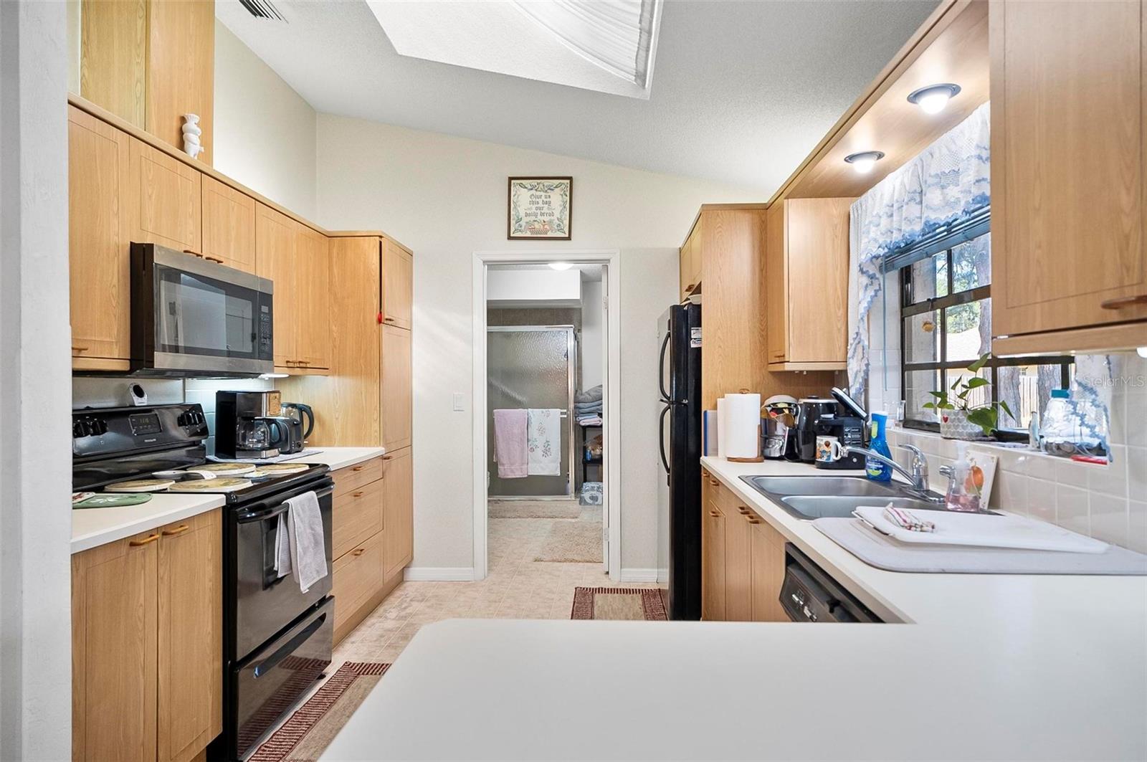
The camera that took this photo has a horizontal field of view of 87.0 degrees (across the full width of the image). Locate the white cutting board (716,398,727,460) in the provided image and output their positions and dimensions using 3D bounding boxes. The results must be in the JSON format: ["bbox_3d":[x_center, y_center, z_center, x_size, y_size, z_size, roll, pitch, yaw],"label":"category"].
[{"bbox_3d":[0.815,0.234,3.014,0.190,0.297,0.020,0,0,3],"label":"white cutting board"}]

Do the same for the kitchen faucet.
[{"bbox_3d":[1.034,0.284,1.968,0.296,0.162,0.255,0,0,3],"label":"kitchen faucet"}]

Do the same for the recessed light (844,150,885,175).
[{"bbox_3d":[1.066,-0.801,2.220,0.126,0.060,0.125,0,0,3],"label":"recessed light"}]

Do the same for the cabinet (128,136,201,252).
[{"bbox_3d":[-1.642,-0.643,2.226,0.316,0.367,0.363,0,0,3],"label":"cabinet"}]

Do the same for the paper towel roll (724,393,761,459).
[{"bbox_3d":[0.808,0.221,2.901,0.166,0.307,0.165,0,0,3],"label":"paper towel roll"}]

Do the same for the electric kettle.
[{"bbox_3d":[-1.533,0.251,3.318,0.230,0.257,0.168,0,0,3],"label":"electric kettle"}]

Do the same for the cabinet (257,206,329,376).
[{"bbox_3d":[-1.601,-0.426,3.152,0.327,0.788,0.734,0,0,3],"label":"cabinet"}]

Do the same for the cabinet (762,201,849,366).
[{"bbox_3d":[1.089,-0.434,2.764,0.321,0.770,0.275,0,0,3],"label":"cabinet"}]

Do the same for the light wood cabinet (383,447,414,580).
[{"bbox_3d":[-1.403,0.878,3.784,0.641,0.906,0.559,0,0,3],"label":"light wood cabinet"}]

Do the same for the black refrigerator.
[{"bbox_3d":[0.896,0.467,3.475,0.789,1.707,0.757,0,0,3],"label":"black refrigerator"}]

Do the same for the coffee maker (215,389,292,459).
[{"bbox_3d":[-1.598,0.216,3.023,0.286,0.325,0.173,0,0,3],"label":"coffee maker"}]

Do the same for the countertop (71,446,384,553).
[{"bbox_3d":[-1.470,0.406,2.467,0.658,0.032,2.081,0,0,3],"label":"countertop"}]

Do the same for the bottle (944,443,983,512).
[{"bbox_3d":[1.137,0.275,1.784,0.085,0.205,0.095,0,0,-42],"label":"bottle"}]

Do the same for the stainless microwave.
[{"bbox_3d":[-1.587,-0.242,2.406,0.403,0.433,0.724,0,0,3],"label":"stainless microwave"}]

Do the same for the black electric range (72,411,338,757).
[{"bbox_3d":[-1.429,0.714,2.379,0.707,1.223,0.698,0,0,3],"label":"black electric range"}]

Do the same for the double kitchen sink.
[{"bbox_3d":[0.906,0.456,1.959,0.571,0.184,0.785,0,0,3],"label":"double kitchen sink"}]

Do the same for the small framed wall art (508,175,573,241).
[{"bbox_3d":[-0.221,-1.122,3.935,0.418,0.413,0.031,0,0,3],"label":"small framed wall art"}]

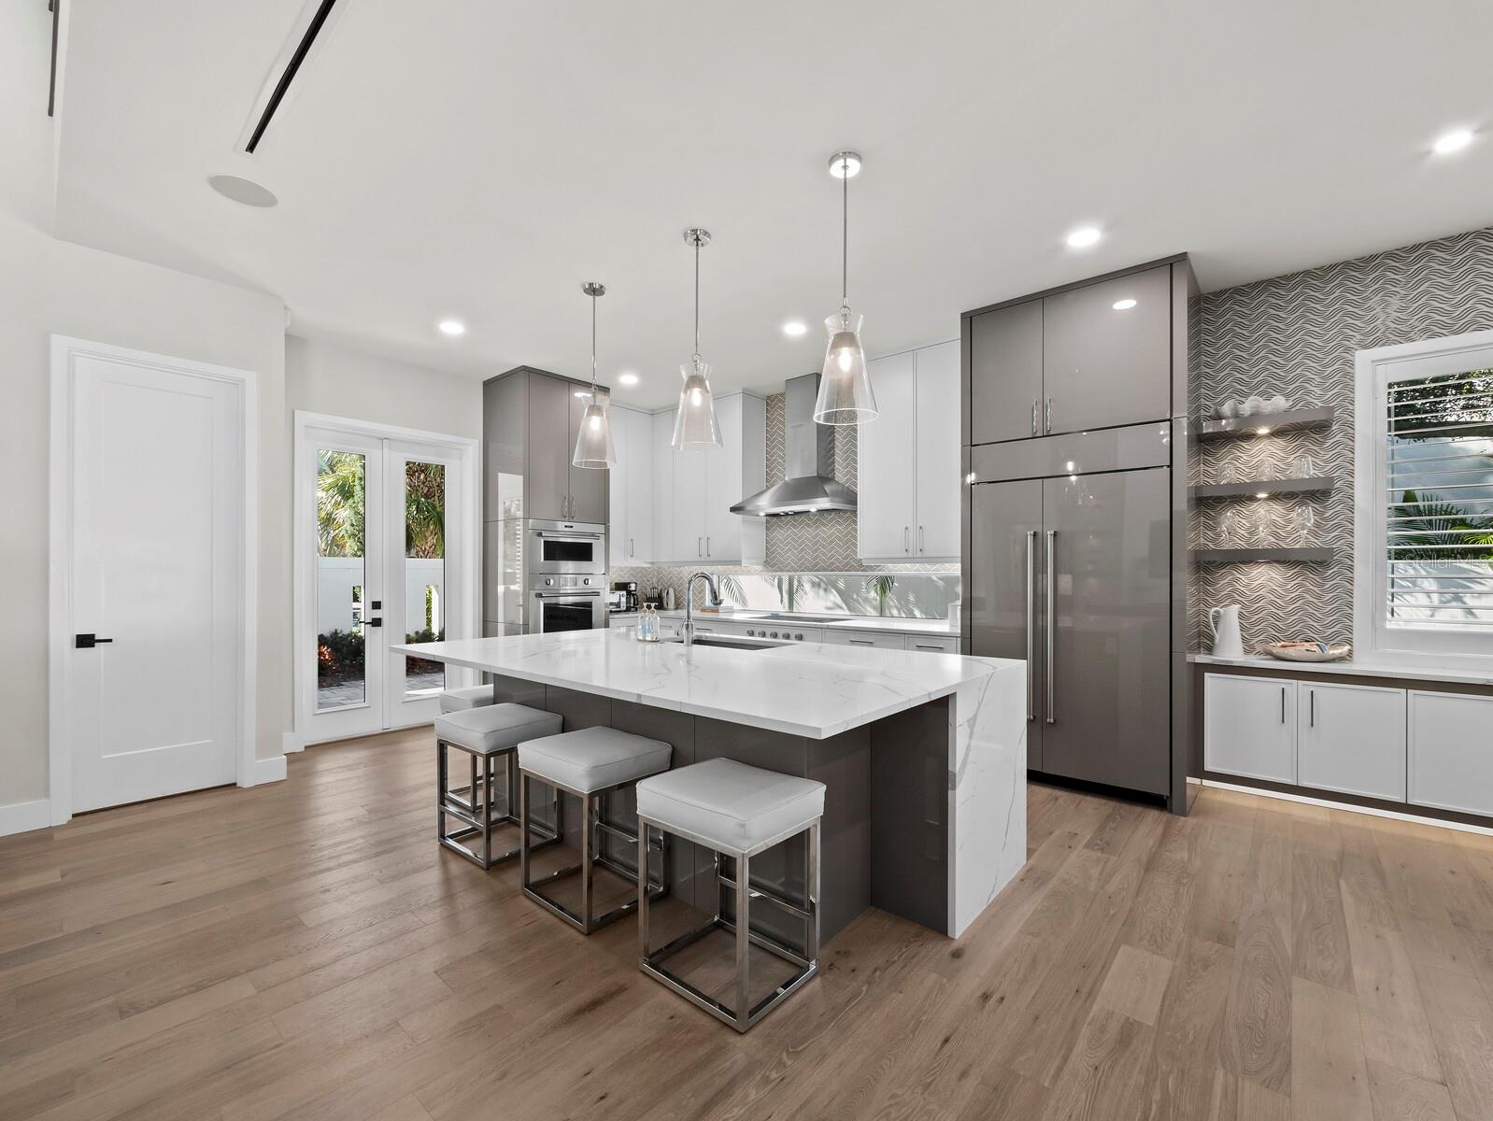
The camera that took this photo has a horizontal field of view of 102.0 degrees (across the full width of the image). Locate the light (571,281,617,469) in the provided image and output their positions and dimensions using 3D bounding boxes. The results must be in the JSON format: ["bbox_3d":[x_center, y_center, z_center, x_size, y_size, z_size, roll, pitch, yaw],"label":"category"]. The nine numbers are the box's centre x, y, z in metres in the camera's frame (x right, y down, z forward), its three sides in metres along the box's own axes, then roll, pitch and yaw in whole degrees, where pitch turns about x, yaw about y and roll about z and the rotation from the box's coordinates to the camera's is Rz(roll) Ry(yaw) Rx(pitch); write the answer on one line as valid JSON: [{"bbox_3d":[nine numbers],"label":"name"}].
[{"bbox_3d":[-0.912,-1.107,3.606,0.262,1.063,0.262,0,0,0],"label":"light"}]

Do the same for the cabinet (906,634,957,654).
[{"bbox_3d":[1.530,0.939,4.467,0.460,0.840,0.600,-1,-1,41],"label":"cabinet"}]

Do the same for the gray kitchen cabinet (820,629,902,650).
[{"bbox_3d":[1.075,0.925,4.850,0.715,0.815,0.600,0,-1,40],"label":"gray kitchen cabinet"}]

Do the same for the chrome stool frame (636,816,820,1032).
[{"bbox_3d":[-0.059,1.109,2.031,0.455,0.518,0.383,0,-1,40],"label":"chrome stool frame"}]

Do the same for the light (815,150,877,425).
[{"bbox_3d":[0.406,-1.117,2.484,0.262,1.063,0.262,0,0,0],"label":"light"}]

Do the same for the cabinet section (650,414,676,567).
[{"bbox_3d":[-0.779,-0.774,6.577,0.357,1.601,0.350,-1,-1,40],"label":"cabinet section"}]

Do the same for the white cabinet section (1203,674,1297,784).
[{"bbox_3d":[2.826,0.937,3.398,0.400,0.565,0.025,-1,-1,41],"label":"white cabinet section"}]

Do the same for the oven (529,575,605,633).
[{"bbox_3d":[-1.775,0.476,5.504,0.580,0.720,0.775,-1,-1,41],"label":"oven"}]

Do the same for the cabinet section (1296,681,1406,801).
[{"bbox_3d":[3.110,0.923,3.107,0.400,0.565,0.025,0,-1,40],"label":"cabinet section"}]

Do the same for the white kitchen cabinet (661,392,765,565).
[{"bbox_3d":[-0.342,-0.760,6.187,1.060,1.630,0.350,-1,-1,41],"label":"white kitchen cabinet"}]

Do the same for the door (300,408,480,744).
[{"bbox_3d":[-2.928,0.144,5.058,0.110,2.500,1.410,0,-1,40],"label":"door"}]

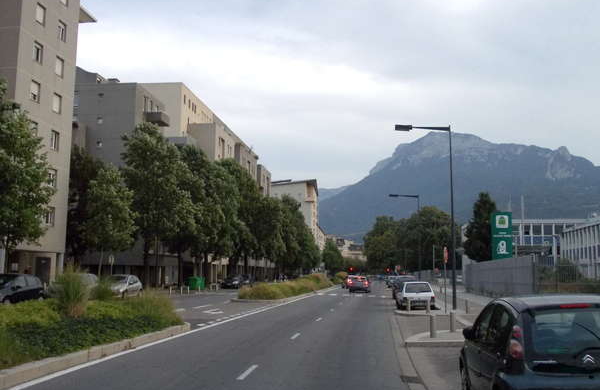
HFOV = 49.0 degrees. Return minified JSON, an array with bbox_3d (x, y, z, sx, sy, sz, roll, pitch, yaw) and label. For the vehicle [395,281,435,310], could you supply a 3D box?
[{"bbox_3d":[5.832,5.129,33.510,1.620,1.380,3.700,0,-7,6],"label":"vehicle"}]

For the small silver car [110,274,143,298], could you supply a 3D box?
[{"bbox_3d":[-11.605,5.983,43.087,1.660,1.450,3.900,-1,-7,11],"label":"small silver car"}]

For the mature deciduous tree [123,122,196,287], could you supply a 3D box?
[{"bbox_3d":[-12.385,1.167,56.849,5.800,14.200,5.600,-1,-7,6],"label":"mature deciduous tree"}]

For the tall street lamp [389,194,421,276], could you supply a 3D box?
[{"bbox_3d":[8.678,4.132,54.846,2.600,8.300,0.320,0,-7,7],"label":"tall street lamp"}]

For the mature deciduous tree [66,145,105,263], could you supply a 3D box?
[{"bbox_3d":[-18.894,2.062,57.753,4.600,12.600,4.600,-1,-7,6],"label":"mature deciduous tree"}]

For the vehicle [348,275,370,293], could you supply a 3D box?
[{"bbox_3d":[5.611,8.407,62.161,1.750,1.500,4.200,-1,-7,6],"label":"vehicle"}]

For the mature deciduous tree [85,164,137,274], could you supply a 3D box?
[{"bbox_3d":[-13.392,2.442,46.550,3.900,9.200,3.900,-1,-7,6],"label":"mature deciduous tree"}]

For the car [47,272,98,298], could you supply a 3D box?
[{"bbox_3d":[-12.475,5.004,35.264,1.740,1.500,4.200,0,-7,7],"label":"car"}]

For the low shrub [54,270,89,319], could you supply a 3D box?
[{"bbox_3d":[-6.029,2.633,17.381,0.950,1.380,0.950,-1,-7,6],"label":"low shrub"}]

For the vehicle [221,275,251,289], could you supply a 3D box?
[{"bbox_3d":[-7.125,9.684,73.263,1.750,1.480,4.200,0,-7,7],"label":"vehicle"}]

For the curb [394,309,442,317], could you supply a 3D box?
[{"bbox_3d":[4.971,4.935,27.651,2.100,0.140,2.300,-1,-7,6],"label":"curb"}]

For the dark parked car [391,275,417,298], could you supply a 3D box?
[{"bbox_3d":[7.405,6.653,46.561,1.740,1.520,4.200,0,-7,7],"label":"dark parked car"}]

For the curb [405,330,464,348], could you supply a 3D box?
[{"bbox_3d":[3.579,3.587,16.488,2.000,0.140,3.100,-1,-7,6],"label":"curb"}]

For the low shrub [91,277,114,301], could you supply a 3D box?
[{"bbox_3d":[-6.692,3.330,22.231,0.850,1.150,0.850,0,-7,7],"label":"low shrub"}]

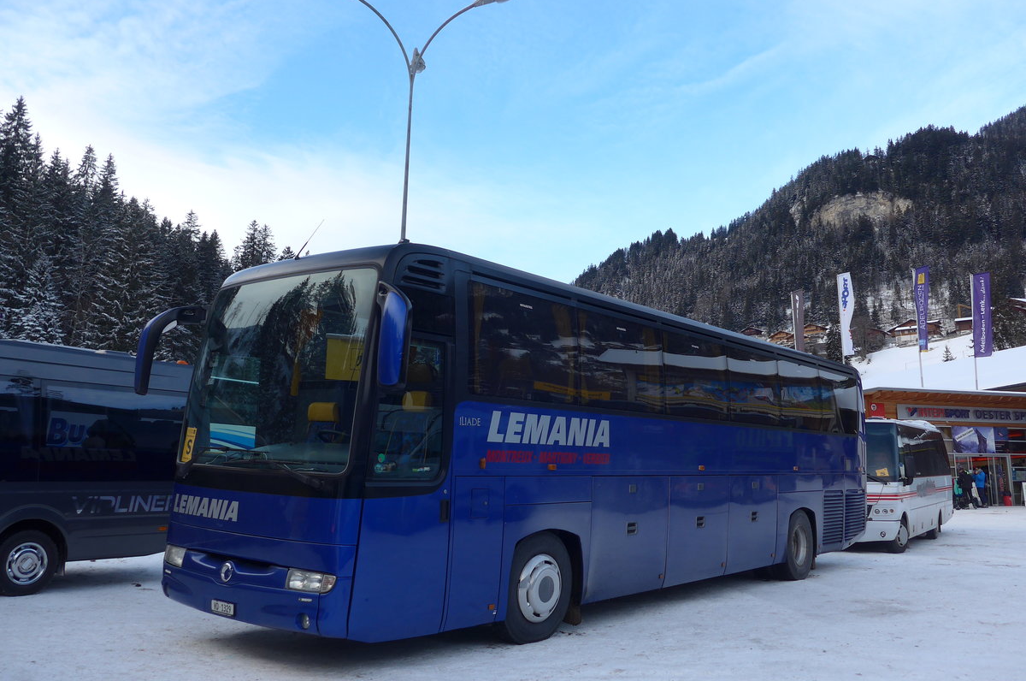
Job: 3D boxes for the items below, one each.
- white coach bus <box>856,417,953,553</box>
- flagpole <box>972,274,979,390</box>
[{"bbox_3d":[8.227,3.150,19.784,2.320,2.800,8.200,-4,-9,34],"label":"white coach bus"},{"bbox_3d":[23.402,0.576,43.384,0.110,8.000,0.110,1,-8,0],"label":"flagpole"}]

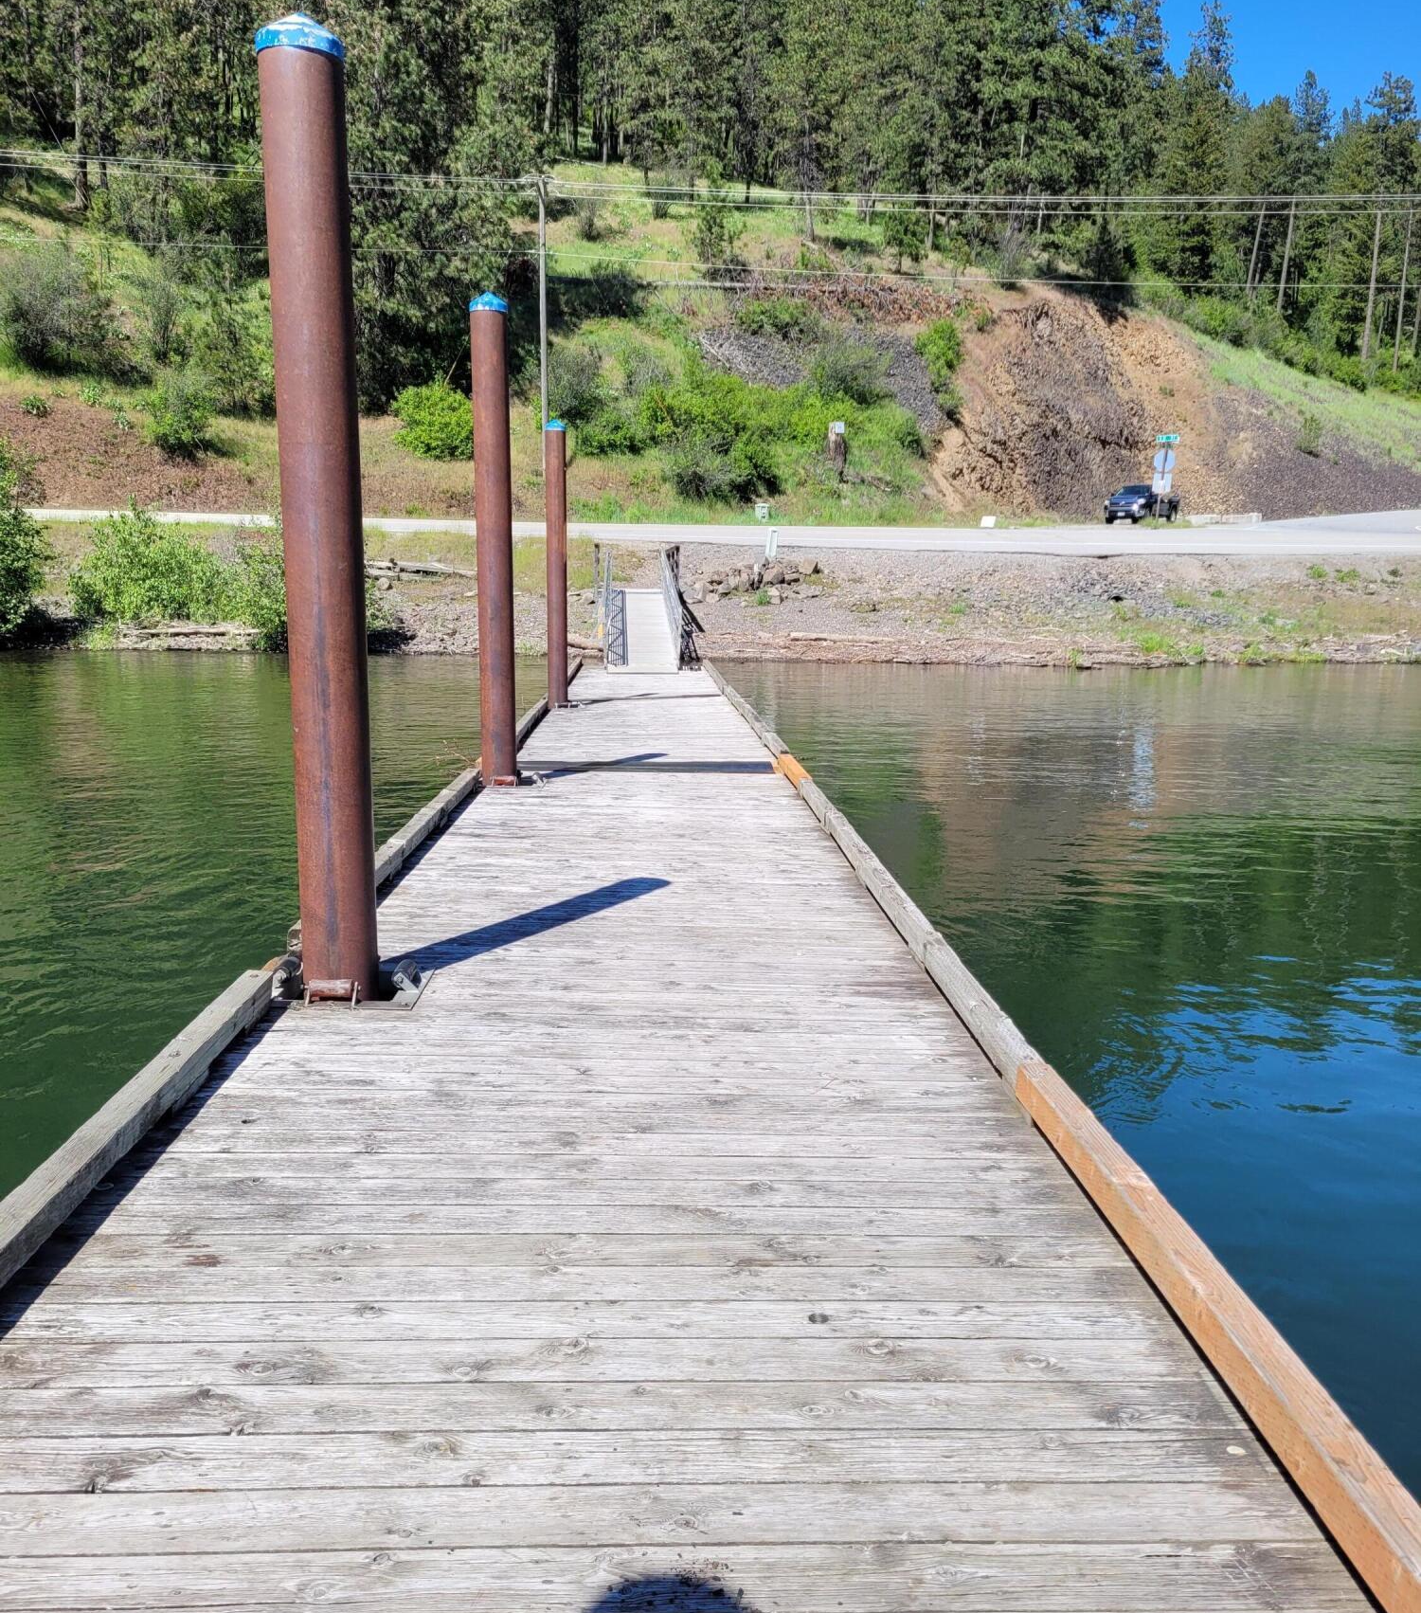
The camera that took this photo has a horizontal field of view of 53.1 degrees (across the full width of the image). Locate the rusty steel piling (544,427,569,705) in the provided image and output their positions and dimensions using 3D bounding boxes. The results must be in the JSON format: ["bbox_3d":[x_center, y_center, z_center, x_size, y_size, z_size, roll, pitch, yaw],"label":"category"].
[{"bbox_3d":[-1.951,-3.055,18.012,0.271,3.564,0.271,0,9,-2],"label":"rusty steel piling"}]

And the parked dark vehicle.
[{"bbox_3d":[20.900,-14.650,68.900,1.970,1.870,5.600,7,11,37],"label":"parked dark vehicle"}]

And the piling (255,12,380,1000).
[{"bbox_3d":[-1.340,-0.963,4.939,0.271,3.286,0.271,0,9,-2],"label":"piling"}]

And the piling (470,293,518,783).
[{"bbox_3d":[-1.611,-1.970,10.643,0.271,3.593,0.271,0,9,-2],"label":"piling"}]

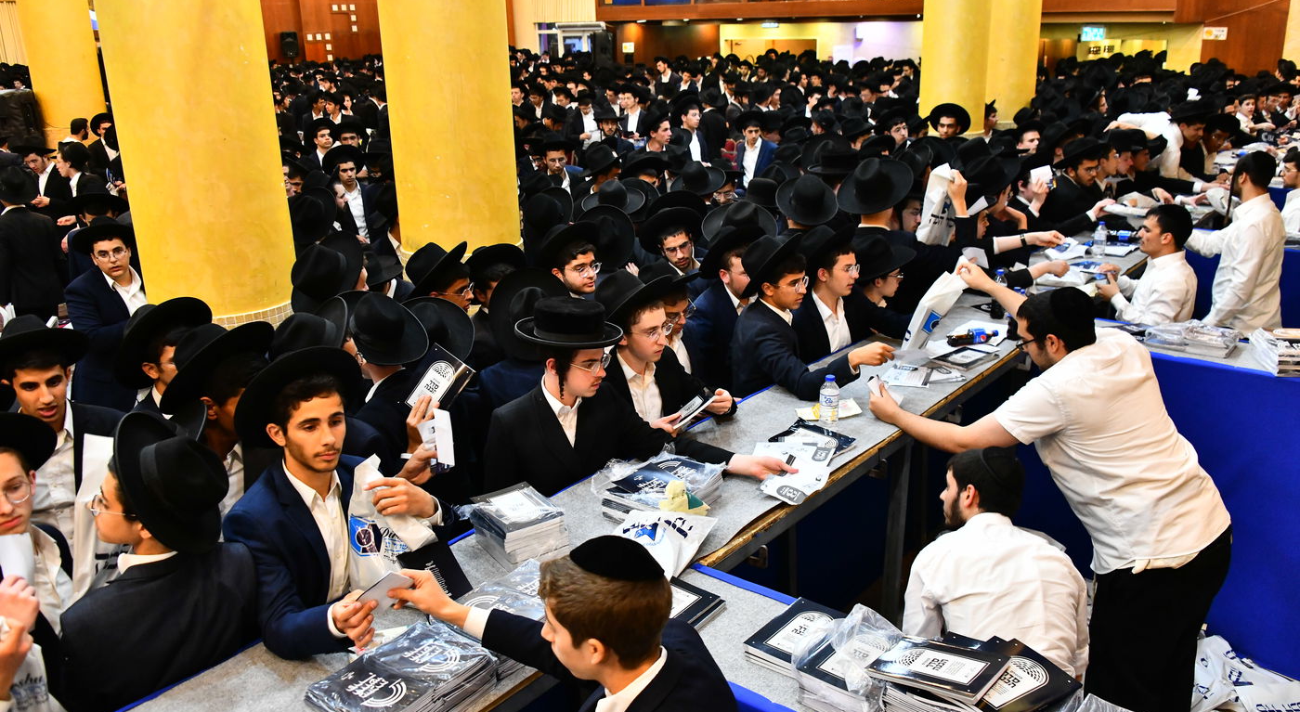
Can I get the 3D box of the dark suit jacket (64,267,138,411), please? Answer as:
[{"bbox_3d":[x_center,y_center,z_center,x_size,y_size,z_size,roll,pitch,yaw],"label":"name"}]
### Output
[{"bbox_3d":[-2.346,-0.008,4.486,0.500,0.750,0.330,-17,23,-41],"label":"dark suit jacket"}]

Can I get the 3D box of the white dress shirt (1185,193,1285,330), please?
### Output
[{"bbox_3d":[2.886,-0.447,5.000,0.500,0.760,0.520,10,20,33],"label":"white dress shirt"}]

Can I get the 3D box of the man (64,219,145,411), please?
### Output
[{"bbox_3d":[-2.251,0.227,4.501,0.520,1.670,0.400,-15,22,-37],"label":"man"}]

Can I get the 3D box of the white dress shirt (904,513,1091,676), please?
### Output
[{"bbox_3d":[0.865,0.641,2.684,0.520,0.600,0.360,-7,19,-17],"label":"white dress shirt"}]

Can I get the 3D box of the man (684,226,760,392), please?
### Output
[{"bbox_3d":[0.299,0.311,4.225,0.420,1.712,0.520,6,18,24],"label":"man"}]

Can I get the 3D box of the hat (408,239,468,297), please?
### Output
[{"bbox_3d":[-0.846,-0.359,3.900,0.330,0.130,0.300,-35,11,15],"label":"hat"}]

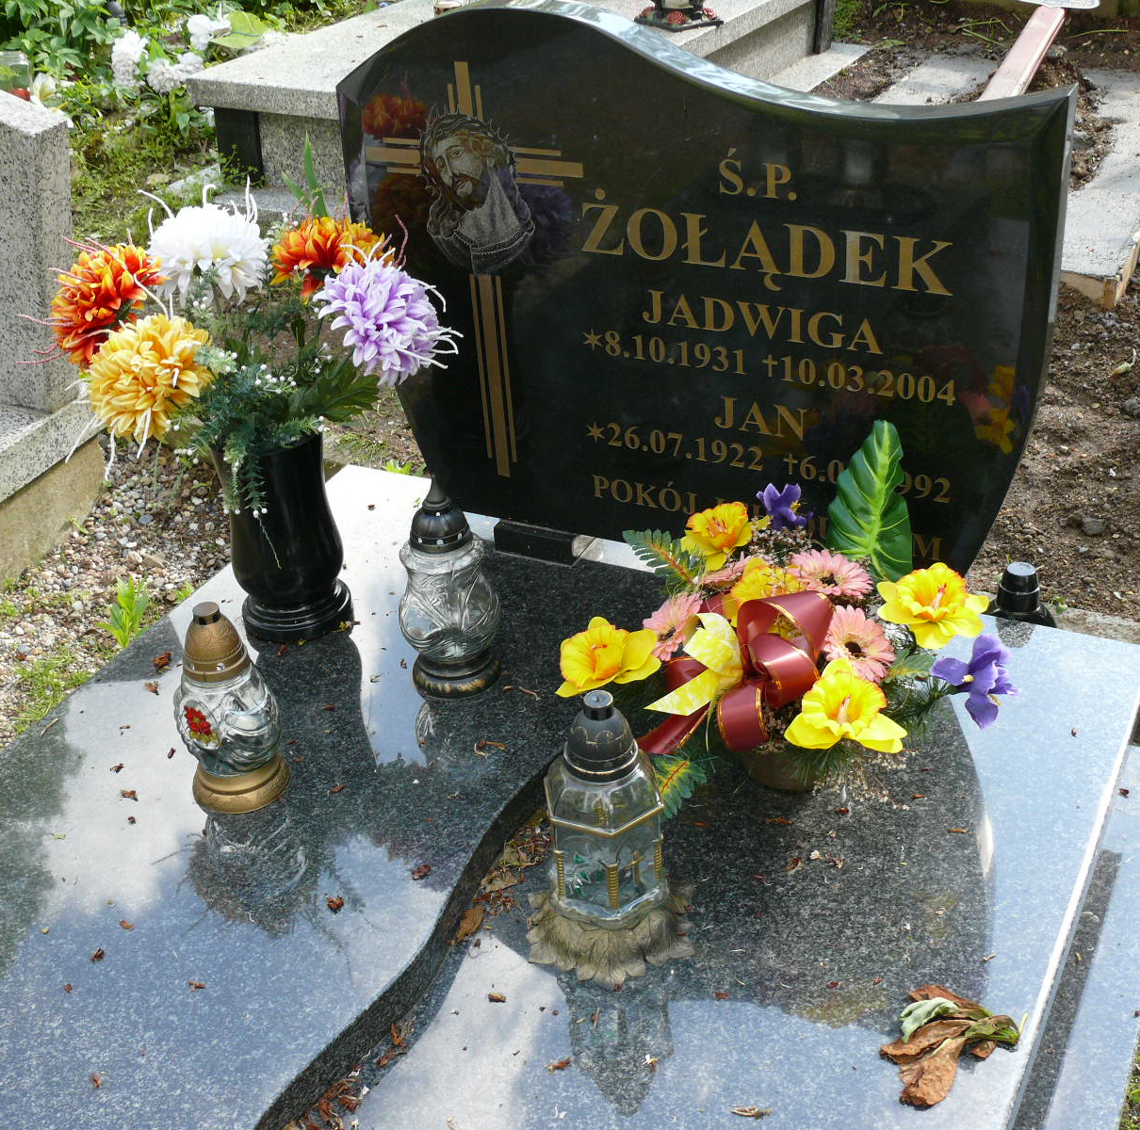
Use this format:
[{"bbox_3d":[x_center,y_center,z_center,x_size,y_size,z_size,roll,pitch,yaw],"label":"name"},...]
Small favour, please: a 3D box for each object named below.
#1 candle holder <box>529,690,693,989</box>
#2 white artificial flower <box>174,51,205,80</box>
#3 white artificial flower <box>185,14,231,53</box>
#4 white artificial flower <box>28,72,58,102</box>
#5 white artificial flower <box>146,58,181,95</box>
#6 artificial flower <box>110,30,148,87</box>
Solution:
[{"bbox_3d":[0.033,0.241,1.448,0.160,0.283,0.160,3,33,11],"label":"candle holder"},{"bbox_3d":[-1.234,-1.622,4.950,0.105,0.100,0.100,-3,31,-1],"label":"white artificial flower"},{"bbox_3d":[-1.222,-1.799,5.150,0.150,0.125,0.110,-3,31,-1],"label":"white artificial flower"},{"bbox_3d":[-1.658,-1.508,4.800,0.095,0.100,0.090,-3,31,-1],"label":"white artificial flower"},{"bbox_3d":[-1.304,-1.573,4.900,0.115,0.115,0.105,-3,31,-1],"label":"white artificial flower"},{"bbox_3d":[-1.447,-1.663,5.000,0.120,0.170,0.110,-3,31,-1],"label":"artificial flower"}]

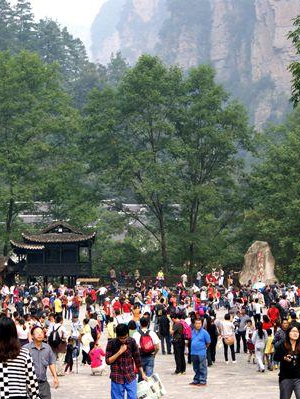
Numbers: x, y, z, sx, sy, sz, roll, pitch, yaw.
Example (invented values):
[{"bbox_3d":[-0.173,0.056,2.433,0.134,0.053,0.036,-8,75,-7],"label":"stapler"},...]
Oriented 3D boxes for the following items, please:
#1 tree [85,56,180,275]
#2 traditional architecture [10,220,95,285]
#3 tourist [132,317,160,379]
[{"bbox_3d":[-1.954,-4.101,124.567,10.890,24.450,11.000,0,-4,0],"label":"tree"},{"bbox_3d":[-9.775,5.906,111.857,8.430,7.610,7.500,0,-4,0],"label":"traditional architecture"},{"bbox_3d":[-0.079,3.724,27.410,0.660,1.680,0.460,1,-4,-8],"label":"tourist"}]

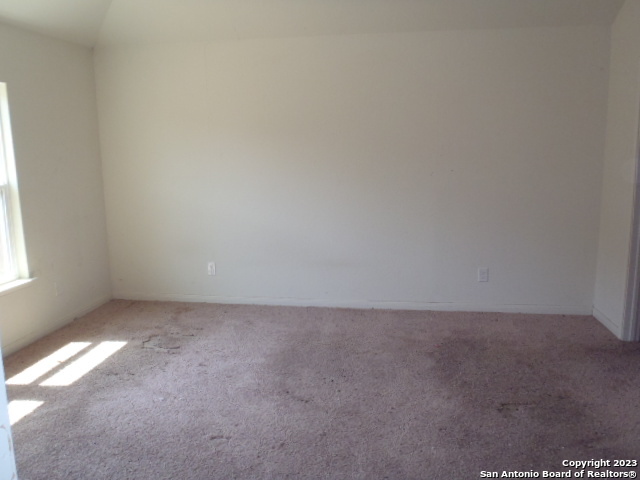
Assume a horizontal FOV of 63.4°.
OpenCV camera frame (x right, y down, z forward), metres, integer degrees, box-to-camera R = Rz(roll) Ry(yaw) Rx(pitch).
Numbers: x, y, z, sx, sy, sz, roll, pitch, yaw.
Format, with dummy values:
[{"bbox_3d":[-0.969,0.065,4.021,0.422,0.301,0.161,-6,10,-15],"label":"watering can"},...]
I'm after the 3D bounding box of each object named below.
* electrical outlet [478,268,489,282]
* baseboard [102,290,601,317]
[{"bbox_3d":[1.462,0.316,4.621,0.076,0.120,0.010,1,10,9],"label":"electrical outlet"},{"bbox_3d":[0.142,0.595,4.872,4.527,0.083,0.018,1,10,9],"label":"baseboard"}]

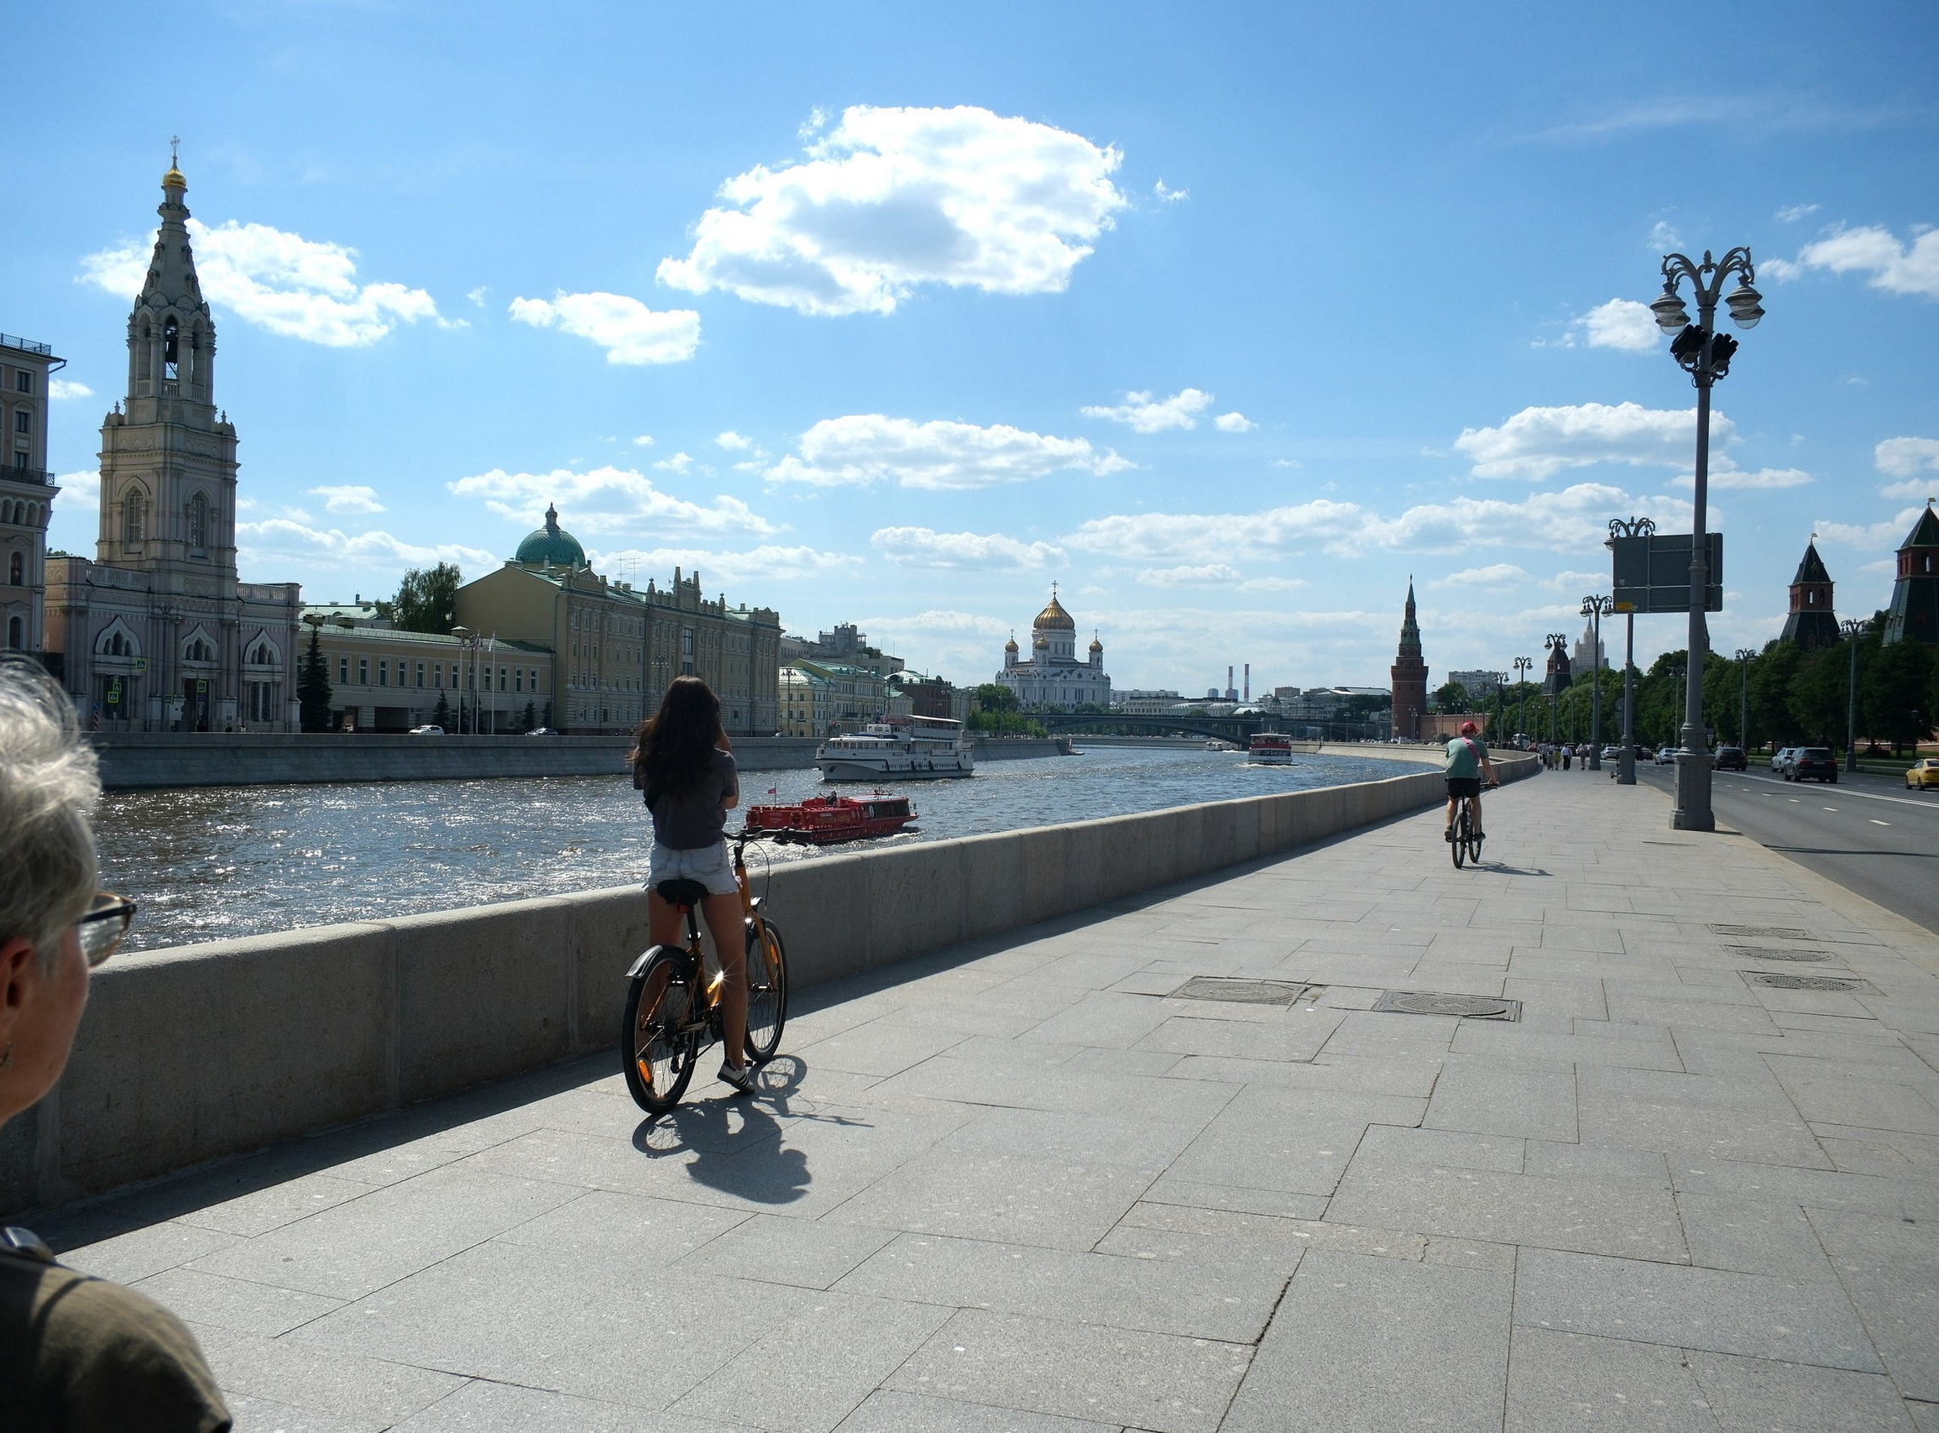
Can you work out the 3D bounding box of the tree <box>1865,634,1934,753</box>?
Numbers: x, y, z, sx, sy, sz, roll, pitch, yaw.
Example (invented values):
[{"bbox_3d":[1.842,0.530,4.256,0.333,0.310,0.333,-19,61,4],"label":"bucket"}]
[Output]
[{"bbox_3d":[85.625,-1.591,148.061,6.300,11.100,6.300,1,-1,17],"label":"tree"}]

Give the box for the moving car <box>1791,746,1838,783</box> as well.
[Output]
[{"bbox_3d":[43.462,2.527,83.305,1.930,1.770,4.800,1,-1,17],"label":"moving car"}]

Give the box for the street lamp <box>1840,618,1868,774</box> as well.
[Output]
[{"bbox_3d":[65.354,-1.452,119.262,2.000,11.440,1.900,1,-1,17],"label":"street lamp"}]

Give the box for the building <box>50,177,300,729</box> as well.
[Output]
[{"bbox_3d":[-84.853,-27.789,169.364,12.000,61.000,30.000,0,-1,20],"label":"building"}]

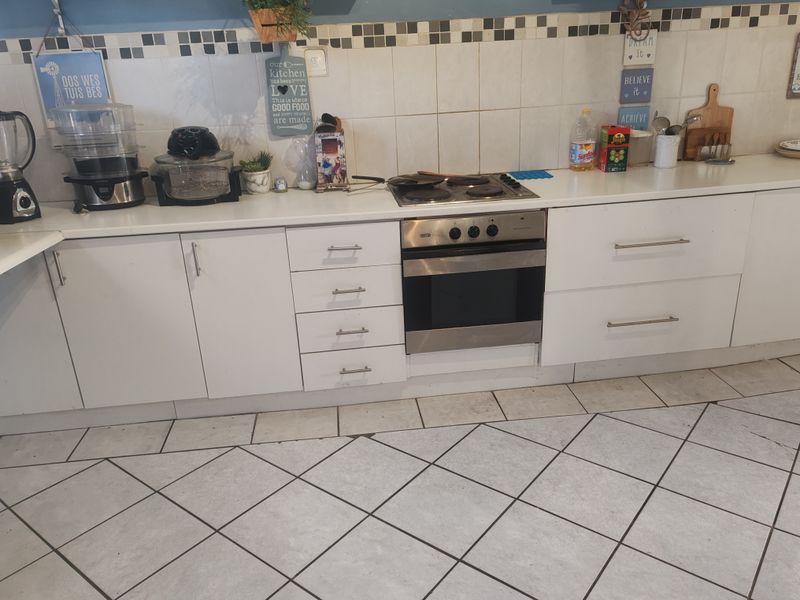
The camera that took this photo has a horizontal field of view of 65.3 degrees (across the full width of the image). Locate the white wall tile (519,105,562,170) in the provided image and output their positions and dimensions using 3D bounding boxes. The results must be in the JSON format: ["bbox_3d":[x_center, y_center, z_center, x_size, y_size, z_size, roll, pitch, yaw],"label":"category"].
[{"bbox_3d":[0.687,-0.790,3.061,0.201,0.301,0.010,-4,20,-5],"label":"white wall tile"}]

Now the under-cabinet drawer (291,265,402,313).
[{"bbox_3d":[-0.233,-0.108,2.759,0.446,0.176,0.400,-4,20,-5],"label":"under-cabinet drawer"}]

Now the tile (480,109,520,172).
[{"bbox_3d":[0.486,-0.767,3.025,0.200,0.300,0.010,-5,20,-5],"label":"tile"}]

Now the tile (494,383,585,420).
[{"bbox_3d":[0.605,0.450,2.726,0.347,0.010,0.261,-4,20,-5],"label":"tile"}]

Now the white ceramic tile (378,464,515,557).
[{"bbox_3d":[0.151,0.700,2.096,0.354,0.010,0.349,13,25,37],"label":"white ceramic tile"}]

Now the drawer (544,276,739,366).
[{"bbox_3d":[1.051,0.028,2.967,0.900,0.352,0.460,-4,20,-5],"label":"drawer"}]

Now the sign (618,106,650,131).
[{"bbox_3d":[1.143,-0.862,3.062,0.152,0.160,0.012,-5,20,-5],"label":"sign"}]

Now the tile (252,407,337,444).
[{"bbox_3d":[-0.438,0.534,2.655,0.350,0.010,0.263,-5,20,-5],"label":"tile"}]

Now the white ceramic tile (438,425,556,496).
[{"bbox_3d":[0.368,0.598,2.348,0.354,0.010,0.345,13,25,37],"label":"white ceramic tile"}]

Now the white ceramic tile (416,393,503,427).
[{"bbox_3d":[0.265,0.483,2.733,0.350,0.012,0.261,-4,20,-5],"label":"white ceramic tile"}]

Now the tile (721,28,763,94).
[{"bbox_3d":[1.670,-1.161,3.037,0.196,0.297,0.010,-5,20,-5],"label":"tile"}]

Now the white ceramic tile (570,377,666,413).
[{"bbox_3d":[0.967,0.431,2.799,0.350,0.012,0.261,-4,20,-5],"label":"white ceramic tile"}]

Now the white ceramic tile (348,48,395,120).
[{"bbox_3d":[-0.126,-0.993,2.867,0.200,0.300,0.010,-5,20,-5],"label":"white ceramic tile"}]

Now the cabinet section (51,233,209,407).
[{"bbox_3d":[-1.116,0.010,2.767,0.511,0.721,0.550,-5,21,-5],"label":"cabinet section"}]

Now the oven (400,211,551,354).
[{"bbox_3d":[0.285,-0.151,2.876,0.597,0.595,0.550,-4,20,-5],"label":"oven"}]

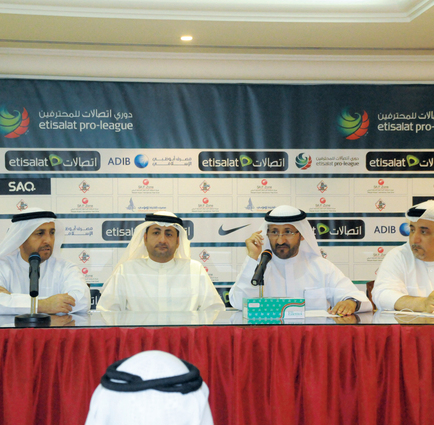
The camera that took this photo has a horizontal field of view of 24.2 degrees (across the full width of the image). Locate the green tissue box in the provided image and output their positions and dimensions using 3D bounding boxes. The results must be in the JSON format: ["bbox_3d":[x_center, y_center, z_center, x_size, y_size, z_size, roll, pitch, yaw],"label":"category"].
[{"bbox_3d":[0.246,0.417,4.448,0.246,0.083,0.115,0,3,-9],"label":"green tissue box"}]

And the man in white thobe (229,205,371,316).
[{"bbox_3d":[0.363,0.585,4.614,0.620,1.234,0.750,0,3,2],"label":"man in white thobe"}]

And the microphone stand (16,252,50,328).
[{"bbox_3d":[-0.780,0.314,4.319,0.150,0.290,0.190,0,3,-6],"label":"microphone stand"}]

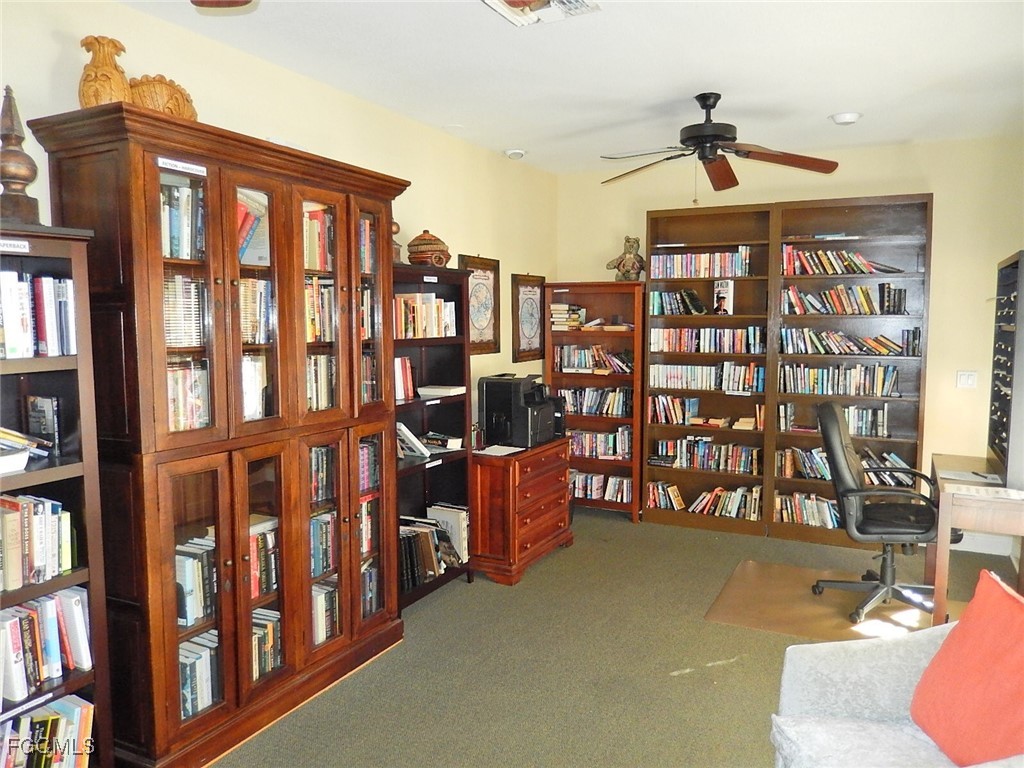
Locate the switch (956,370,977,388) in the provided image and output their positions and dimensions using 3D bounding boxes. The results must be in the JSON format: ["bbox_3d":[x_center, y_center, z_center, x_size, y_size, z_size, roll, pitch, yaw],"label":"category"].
[{"bbox_3d":[3.006,-0.026,4.883,0.116,0.113,0.015,3,6,27],"label":"switch"}]

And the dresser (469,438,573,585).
[{"bbox_3d":[-0.033,0.753,4.753,0.558,0.746,0.868,3,6,27],"label":"dresser"}]

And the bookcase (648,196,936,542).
[{"bbox_3d":[1.877,-0.082,5.271,1.832,2.331,0.310,3,6,27],"label":"bookcase"}]

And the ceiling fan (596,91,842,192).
[{"bbox_3d":[1.036,-1.356,3.937,1.333,0.338,1.333,3,6,27],"label":"ceiling fan"}]

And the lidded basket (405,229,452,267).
[{"bbox_3d":[-0.448,-0.723,4.037,0.242,0.206,0.242,0,5,0],"label":"lidded basket"}]

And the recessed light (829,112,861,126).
[{"bbox_3d":[1.951,-1.534,4.322,0.174,0.046,0.174,3,6,27],"label":"recessed light"}]

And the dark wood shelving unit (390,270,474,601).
[{"bbox_3d":[-0.552,0.290,3.980,0.344,1.803,0.825,3,6,27],"label":"dark wood shelving unit"}]

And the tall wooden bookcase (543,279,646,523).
[{"bbox_3d":[0.680,0.126,5.838,0.817,1.804,0.326,3,6,27],"label":"tall wooden bookcase"}]

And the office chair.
[{"bbox_3d":[2.038,0.657,4.021,0.759,1.085,0.688,3,6,27],"label":"office chair"}]

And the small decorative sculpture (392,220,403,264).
[{"bbox_3d":[-0.597,-0.724,3.746,0.093,0.259,0.093,3,6,27],"label":"small decorative sculpture"}]

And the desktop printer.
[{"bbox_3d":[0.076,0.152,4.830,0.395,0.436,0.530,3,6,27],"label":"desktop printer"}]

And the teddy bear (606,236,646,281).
[{"bbox_3d":[0.898,-0.939,5.632,0.350,0.360,0.171,2,5,20],"label":"teddy bear"}]

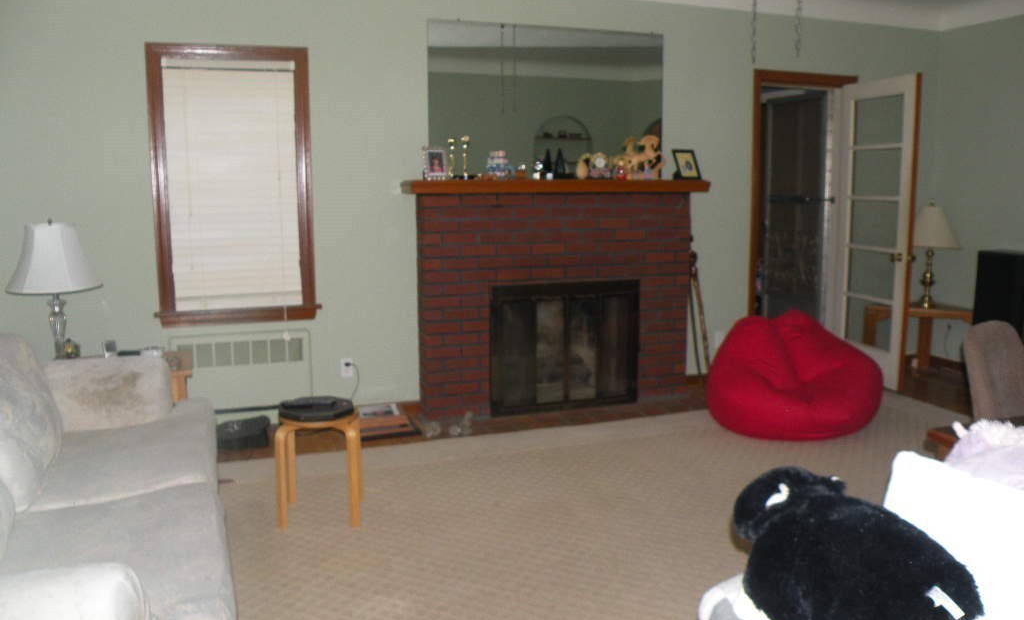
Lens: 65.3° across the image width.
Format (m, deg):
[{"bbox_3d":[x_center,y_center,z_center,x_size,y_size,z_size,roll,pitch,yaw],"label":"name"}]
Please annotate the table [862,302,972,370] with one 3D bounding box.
[{"bbox_3d":[2.973,0.204,5.779,0.820,0.480,0.440,3,9,24],"label":"table"}]

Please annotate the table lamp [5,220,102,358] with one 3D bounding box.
[{"bbox_3d":[-2.180,-0.070,3.783,0.440,0.727,0.440,-3,9,-19],"label":"table lamp"}]

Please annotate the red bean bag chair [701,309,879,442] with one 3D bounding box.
[{"bbox_3d":[1.622,0.321,4.559,0.920,0.610,0.920,3,9,20],"label":"red bean bag chair"}]

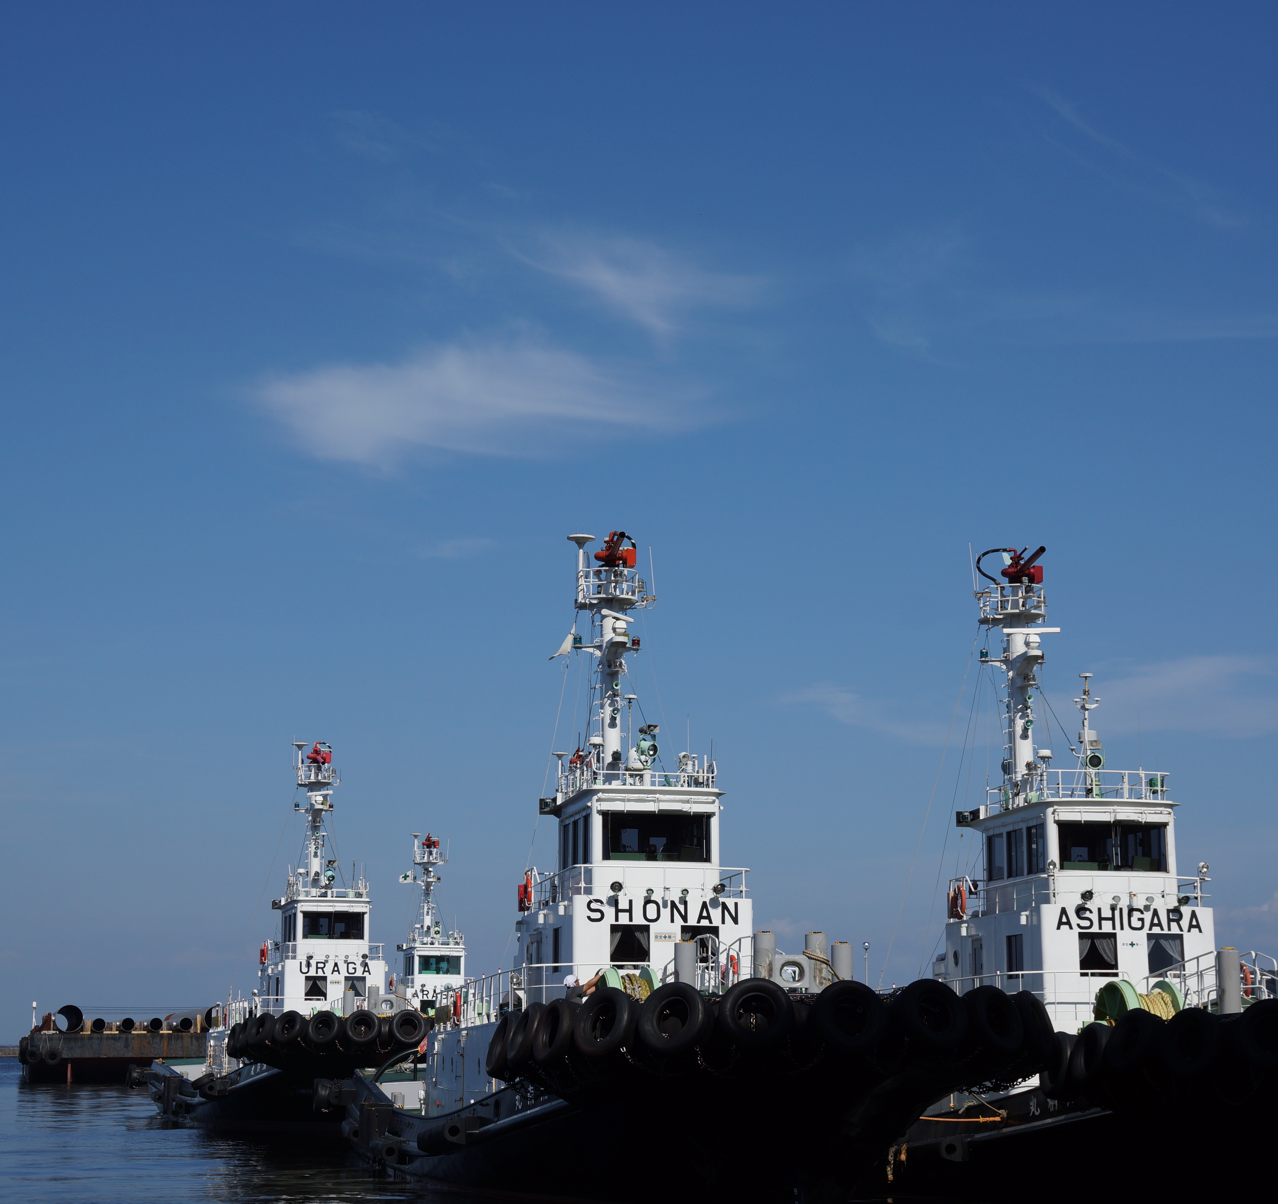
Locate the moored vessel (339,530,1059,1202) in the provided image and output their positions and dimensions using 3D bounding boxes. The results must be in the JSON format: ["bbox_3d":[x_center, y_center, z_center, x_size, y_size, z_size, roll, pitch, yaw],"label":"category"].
[{"bbox_3d":[-0.010,5.800,62.220,10.230,15.360,33.630,2,-10,-13],"label":"moored vessel"}]

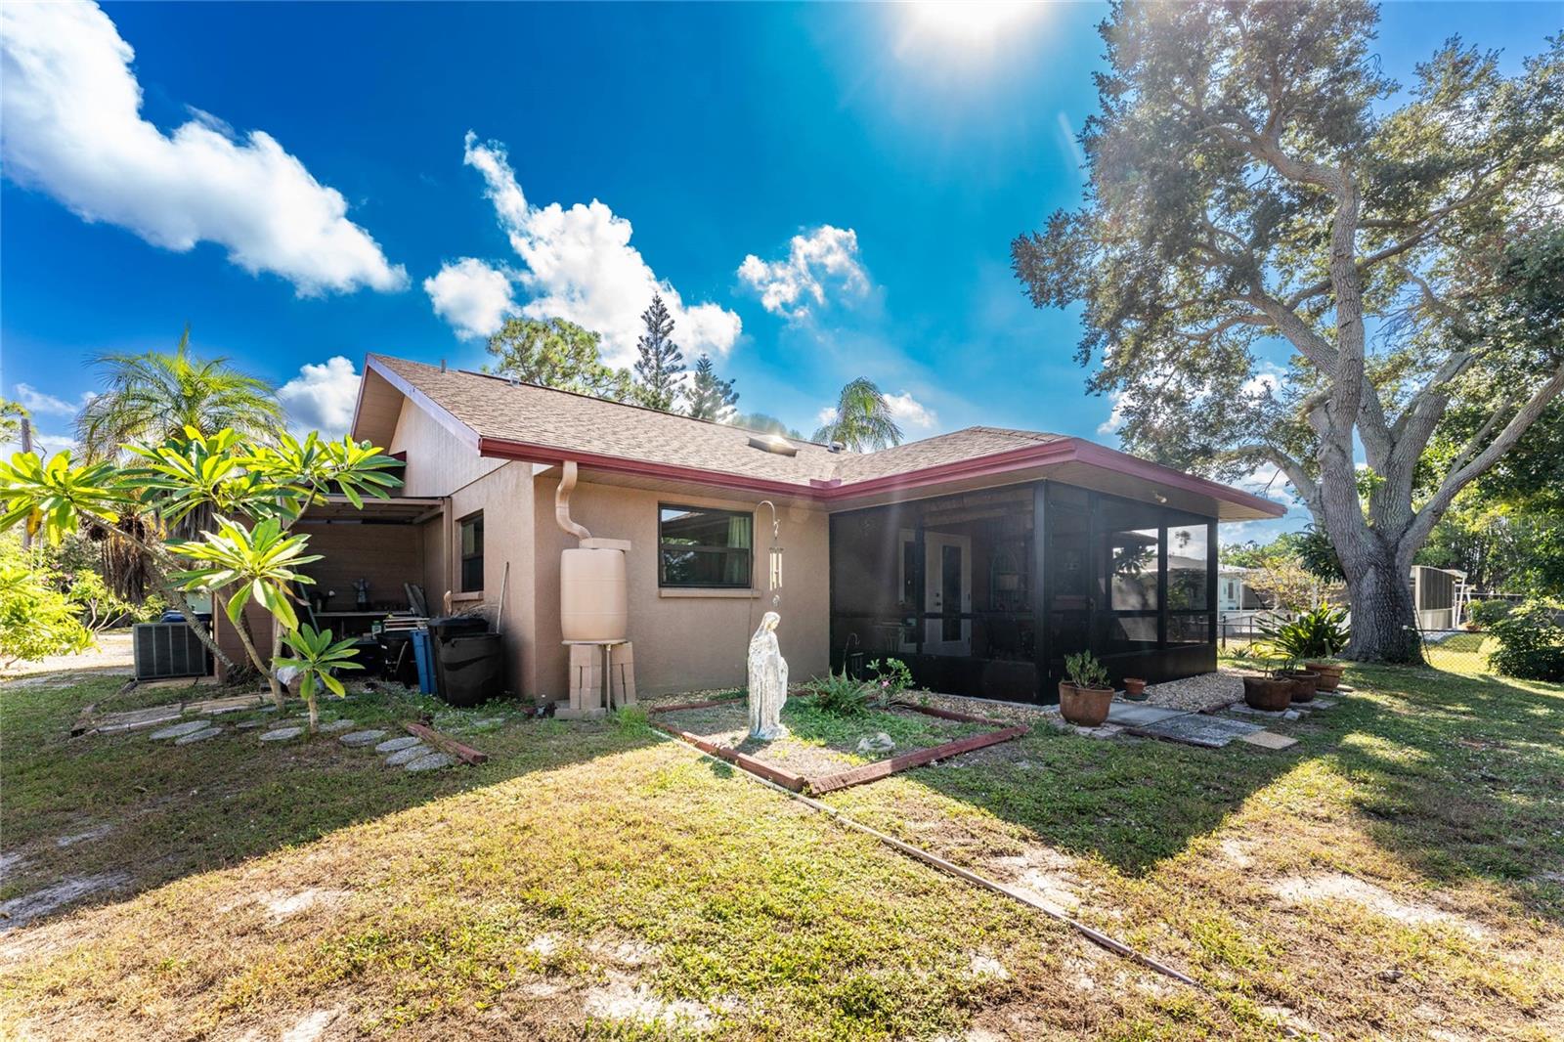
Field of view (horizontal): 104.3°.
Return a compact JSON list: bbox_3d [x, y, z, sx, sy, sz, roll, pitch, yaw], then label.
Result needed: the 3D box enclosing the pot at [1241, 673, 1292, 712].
[{"bbox_3d":[4.883,1.737,6.120,0.390,0.310,0.390,5,-8,-36],"label":"pot"}]

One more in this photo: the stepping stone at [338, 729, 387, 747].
[{"bbox_3d":[-3.403,1.760,4.930,0.320,0.050,0.320,5,-8,-36],"label":"stepping stone"}]

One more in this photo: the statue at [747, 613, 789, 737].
[{"bbox_3d":[-0.117,1.273,5.050,0.360,1.040,0.300,2,-3,-41],"label":"statue"}]

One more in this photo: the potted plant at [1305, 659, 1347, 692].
[{"bbox_3d":[6.524,1.880,7.300,0.370,0.320,0.370,-2,-3,41],"label":"potted plant"}]

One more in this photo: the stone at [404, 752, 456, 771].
[{"bbox_3d":[-2.481,1.698,4.280,0.320,0.050,0.320,5,-8,-36],"label":"stone"}]

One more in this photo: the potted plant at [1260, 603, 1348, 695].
[{"bbox_3d":[6.272,1.532,7.300,0.800,1.020,0.760,-2,-3,41],"label":"potted plant"}]

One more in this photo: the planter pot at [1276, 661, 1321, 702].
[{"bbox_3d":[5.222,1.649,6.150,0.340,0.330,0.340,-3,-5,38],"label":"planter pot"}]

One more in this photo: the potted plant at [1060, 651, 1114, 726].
[{"bbox_3d":[2.678,1.456,5.330,0.430,0.640,0.430,5,-8,-36],"label":"potted plant"}]

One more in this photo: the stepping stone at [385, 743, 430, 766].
[{"bbox_3d":[-2.749,1.721,4.470,0.320,0.050,0.320,5,-8,-36],"label":"stepping stone"}]

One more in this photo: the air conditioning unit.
[{"bbox_3d":[-8.530,1.830,8.580,0.690,0.740,0.690,5,-8,-36],"label":"air conditioning unit"}]

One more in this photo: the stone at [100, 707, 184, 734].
[{"bbox_3d":[-6.038,1.877,5.750,0.600,0.060,0.580,-3,-4,45],"label":"stone"}]

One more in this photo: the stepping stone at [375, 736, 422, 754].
[{"bbox_3d":[-2.898,1.700,4.600,0.320,0.050,0.320,0,-3,0],"label":"stepping stone"}]

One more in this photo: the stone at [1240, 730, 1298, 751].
[{"bbox_3d":[3.904,1.768,4.850,0.360,0.050,0.280,1,-3,-30],"label":"stone"}]

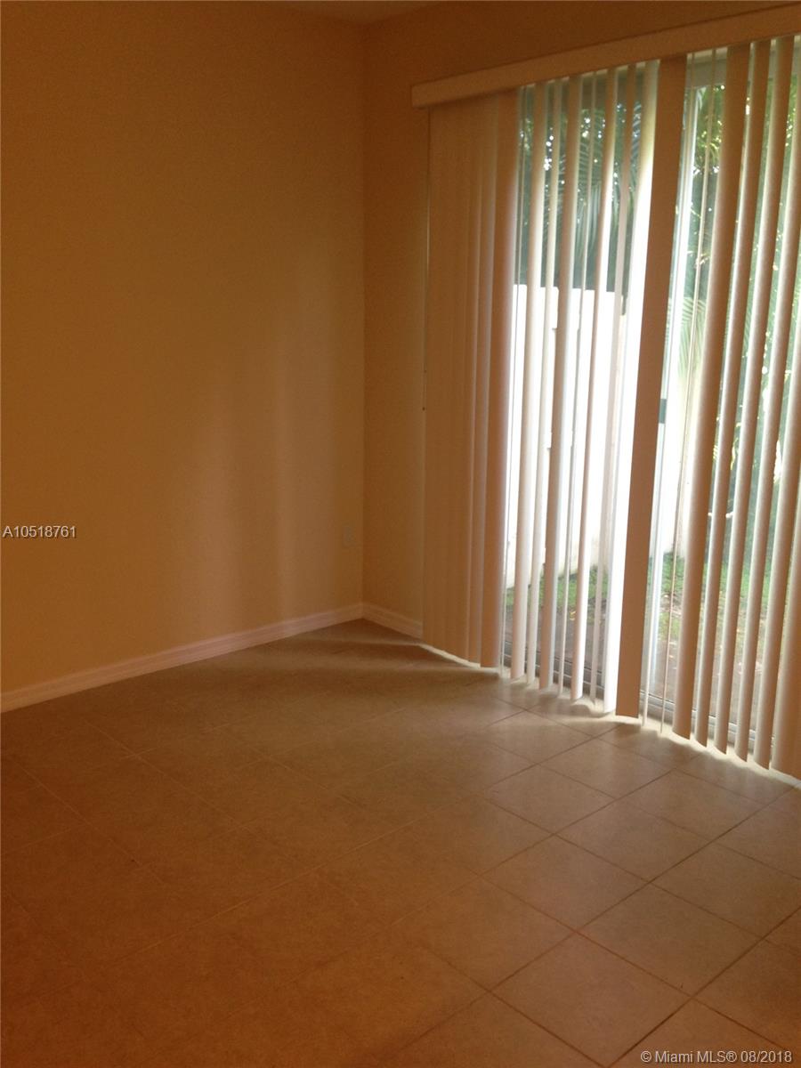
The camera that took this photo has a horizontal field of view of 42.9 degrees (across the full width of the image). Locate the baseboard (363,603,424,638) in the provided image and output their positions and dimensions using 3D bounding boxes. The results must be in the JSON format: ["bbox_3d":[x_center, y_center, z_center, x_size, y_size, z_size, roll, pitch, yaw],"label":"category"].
[{"bbox_3d":[-0.026,0.427,4.984,0.016,0.078,0.458,-11,17,-42],"label":"baseboard"}]

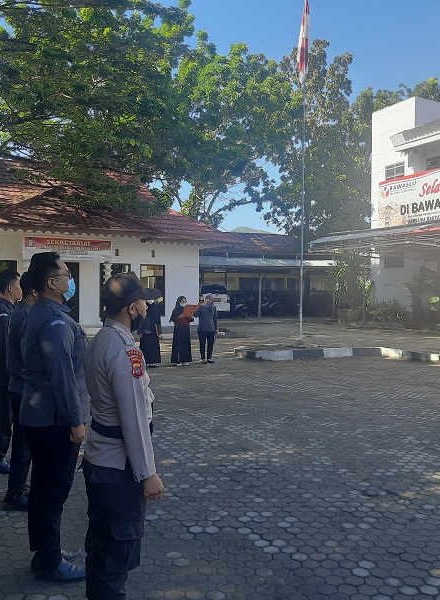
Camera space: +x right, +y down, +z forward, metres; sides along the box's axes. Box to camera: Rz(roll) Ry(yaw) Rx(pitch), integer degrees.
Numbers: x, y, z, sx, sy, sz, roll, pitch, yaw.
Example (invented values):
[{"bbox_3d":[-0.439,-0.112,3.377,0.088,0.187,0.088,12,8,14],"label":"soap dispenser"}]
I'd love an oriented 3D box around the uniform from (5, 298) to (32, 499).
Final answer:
[{"bbox_3d":[-1.340,0.710,4.100,0.330,1.410,0.500,0,0,-27],"label":"uniform"}]

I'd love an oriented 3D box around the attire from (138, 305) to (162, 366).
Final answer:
[{"bbox_3d":[-1.540,0.760,12.700,0.550,1.360,0.360,0,0,-18],"label":"attire"}]

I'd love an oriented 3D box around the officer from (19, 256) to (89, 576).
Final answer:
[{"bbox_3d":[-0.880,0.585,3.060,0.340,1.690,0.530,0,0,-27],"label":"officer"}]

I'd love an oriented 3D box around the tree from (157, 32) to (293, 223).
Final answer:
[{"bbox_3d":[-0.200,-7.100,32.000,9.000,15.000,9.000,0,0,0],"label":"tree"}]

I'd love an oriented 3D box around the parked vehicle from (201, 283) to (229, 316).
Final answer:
[{"bbox_3d":[-0.450,0.040,32.000,1.700,1.760,4.300,0,0,-9],"label":"parked vehicle"}]

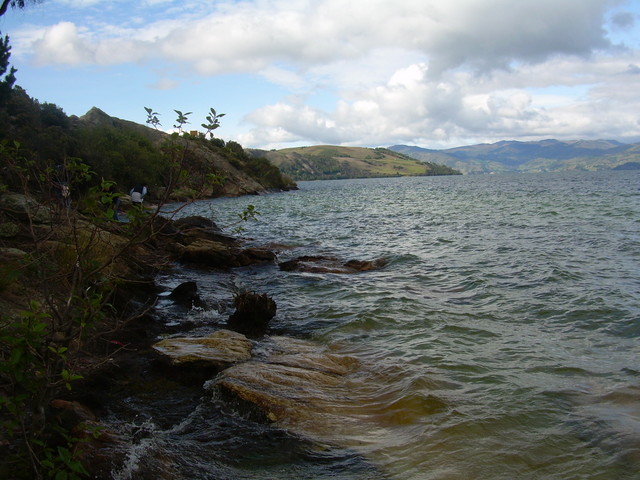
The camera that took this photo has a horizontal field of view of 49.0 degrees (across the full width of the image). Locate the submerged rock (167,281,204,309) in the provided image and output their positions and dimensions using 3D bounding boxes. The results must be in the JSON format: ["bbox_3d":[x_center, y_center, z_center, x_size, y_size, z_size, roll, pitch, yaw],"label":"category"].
[{"bbox_3d":[-1.794,0.728,9.300,0.460,0.350,0.420,-2,5,-11],"label":"submerged rock"}]

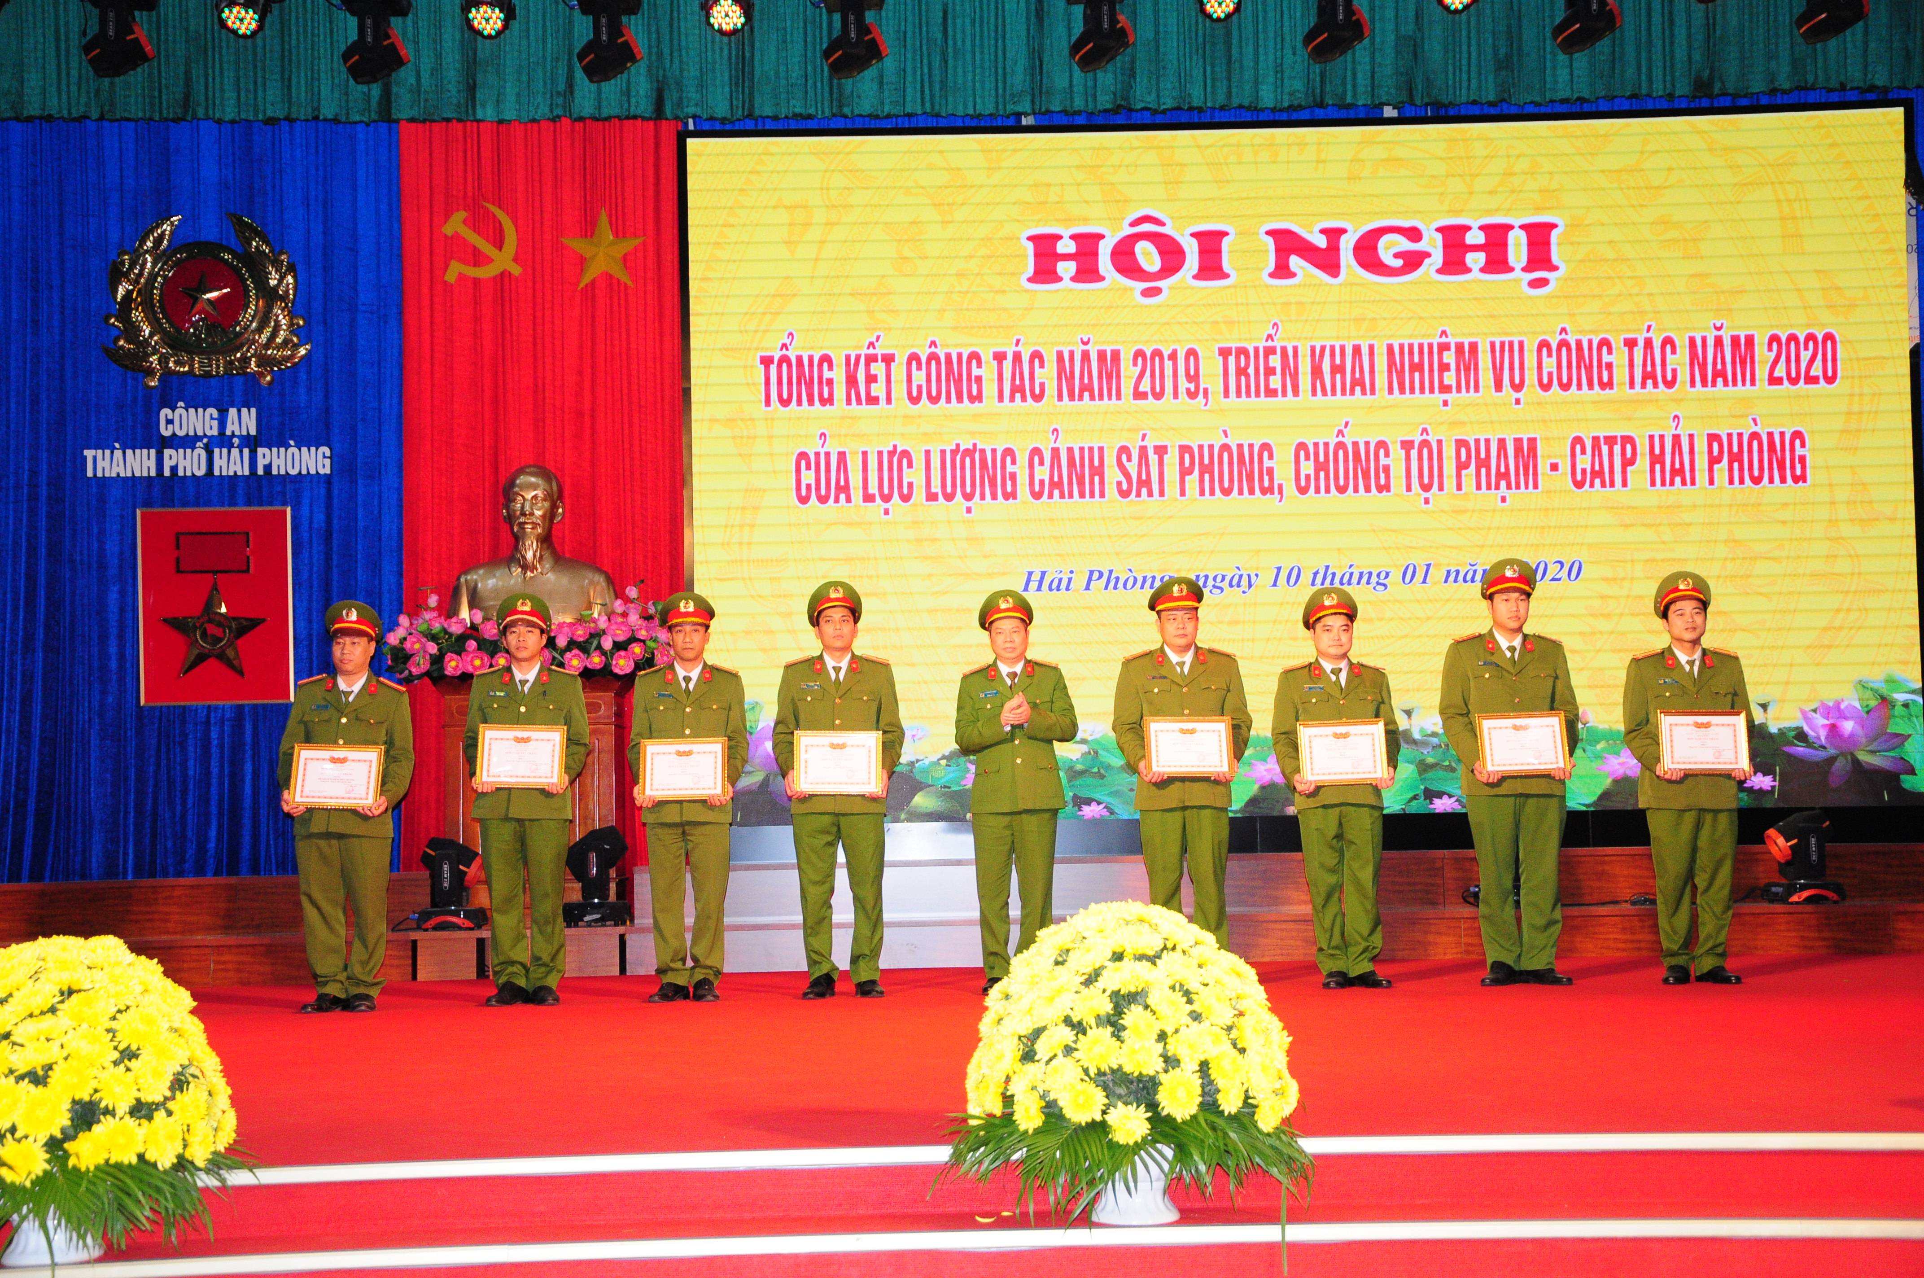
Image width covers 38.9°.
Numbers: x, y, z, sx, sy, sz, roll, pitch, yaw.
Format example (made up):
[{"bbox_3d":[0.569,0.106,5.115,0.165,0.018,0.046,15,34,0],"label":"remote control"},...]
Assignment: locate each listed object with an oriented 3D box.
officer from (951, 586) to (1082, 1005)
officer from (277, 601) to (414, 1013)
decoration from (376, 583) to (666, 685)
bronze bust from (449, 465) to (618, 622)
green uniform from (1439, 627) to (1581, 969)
[{"bbox_3d":[0.234,0.659,11.750,0.539,1.739,0.380,-1,-1,-8],"label":"officer"},{"bbox_3d":[-2.652,0.711,11.700,0.594,1.751,0.390,-1,-1,7],"label":"officer"},{"bbox_3d":[-2.033,-0.024,12.850,1.352,0.453,0.420,-1,0,0],"label":"decoration"},{"bbox_3d":[-2.109,-0.429,13.400,0.836,0.851,0.440,-1,-1,0],"label":"bronze bust"},{"bbox_3d":[2.365,0.694,11.750,0.610,1.486,0.380,-1,-1,-5],"label":"green uniform"}]

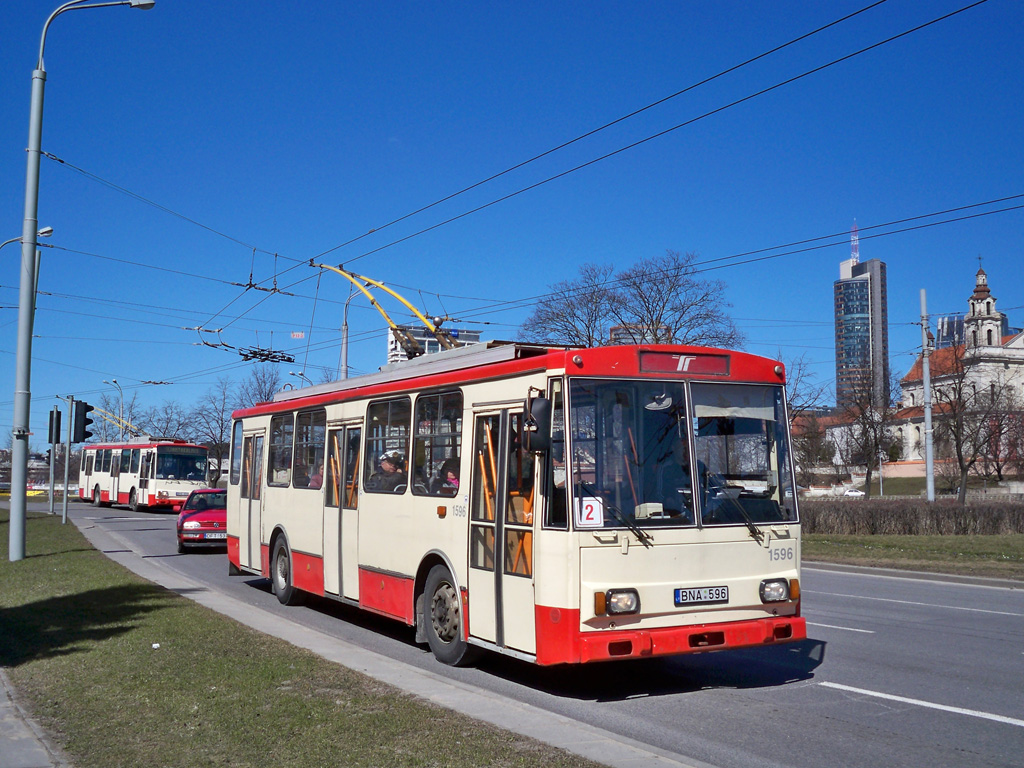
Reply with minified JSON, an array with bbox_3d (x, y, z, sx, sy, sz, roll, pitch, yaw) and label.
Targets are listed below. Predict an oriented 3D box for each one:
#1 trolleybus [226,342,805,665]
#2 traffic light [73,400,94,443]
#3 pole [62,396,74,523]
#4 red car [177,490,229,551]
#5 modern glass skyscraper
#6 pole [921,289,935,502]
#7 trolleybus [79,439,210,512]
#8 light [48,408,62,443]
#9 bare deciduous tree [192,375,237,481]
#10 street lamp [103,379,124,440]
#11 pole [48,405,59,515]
[{"bbox_3d":[-1.138,1.428,13.958,2.500,3.400,11.350,3,-5,-29],"label":"trolleybus"},{"bbox_3d":[-13.104,1.163,31.700,0.520,1.200,0.380,3,-5,-29],"label":"traffic light"},{"bbox_3d":[-13.688,2.321,31.860,0.140,3.913,0.140,0,-5,0],"label":"pole"},{"bbox_3d":[-7.171,3.290,24.895,1.700,1.420,4.050,2,-5,-18],"label":"red car"},{"bbox_3d":[220.984,-15.426,649.712,30.000,129.000,26.000,-3,-5,30],"label":"modern glass skyscraper"},{"bbox_3d":[17.470,0.789,43.607,0.270,9.599,0.270,0,-5,0],"label":"pole"},{"bbox_3d":[-17.780,4.281,49.565,2.500,3.400,11.300,4,-6,-38],"label":"trolleybus"},{"bbox_3d":[-17.158,1.634,38.900,0.400,1.190,0.380,3,-5,-30],"label":"light"},{"bbox_3d":[-20.408,3.611,70.661,3.600,8.278,3.600,0,-5,0],"label":"bare deciduous tree"},{"bbox_3d":[-37.727,4.743,97.575,2.000,10.374,0.900,1,-5,-11],"label":"street lamp"},{"bbox_3d":[-17.153,2.846,38.765,0.135,4.014,0.135,0,-5,0],"label":"pole"}]

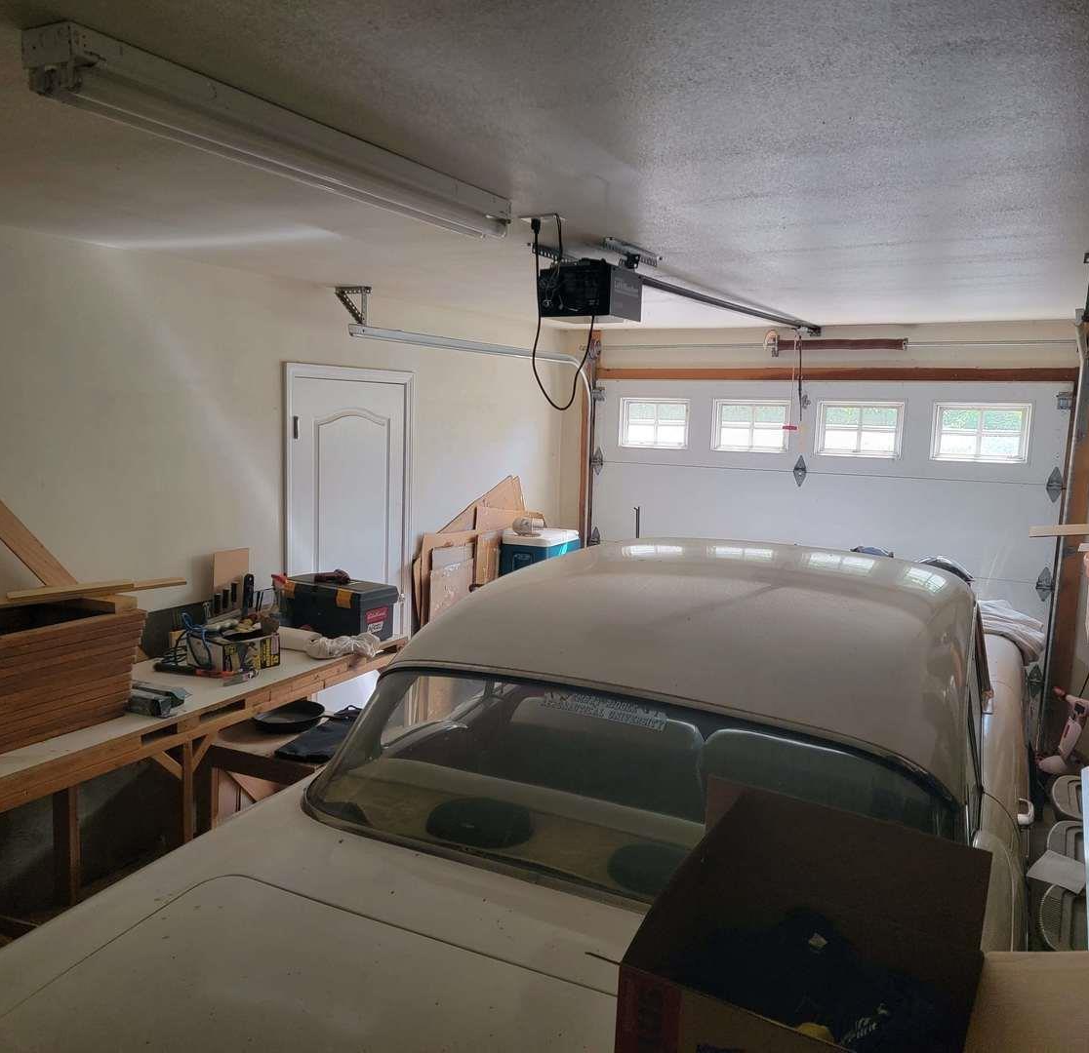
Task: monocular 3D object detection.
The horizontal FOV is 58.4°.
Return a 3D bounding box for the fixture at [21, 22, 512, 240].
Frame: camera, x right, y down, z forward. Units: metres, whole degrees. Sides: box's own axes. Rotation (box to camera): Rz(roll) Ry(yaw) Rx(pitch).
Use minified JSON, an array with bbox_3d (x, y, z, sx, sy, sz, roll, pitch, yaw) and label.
[{"bbox_3d":[-0.416,-0.713,1.938,0.110,0.110,1.230,5,8,28],"label":"fixture"}]

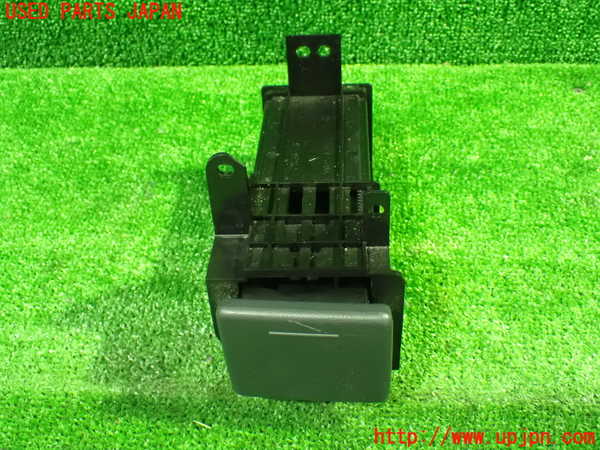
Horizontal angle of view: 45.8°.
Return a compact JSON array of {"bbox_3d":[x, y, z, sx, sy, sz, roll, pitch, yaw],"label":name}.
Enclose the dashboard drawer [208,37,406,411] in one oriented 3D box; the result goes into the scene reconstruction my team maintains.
[{"bbox_3d":[0.007,-0.021,0.503,0.121,0.156,0.235,-1,45,4],"label":"dashboard drawer"}]

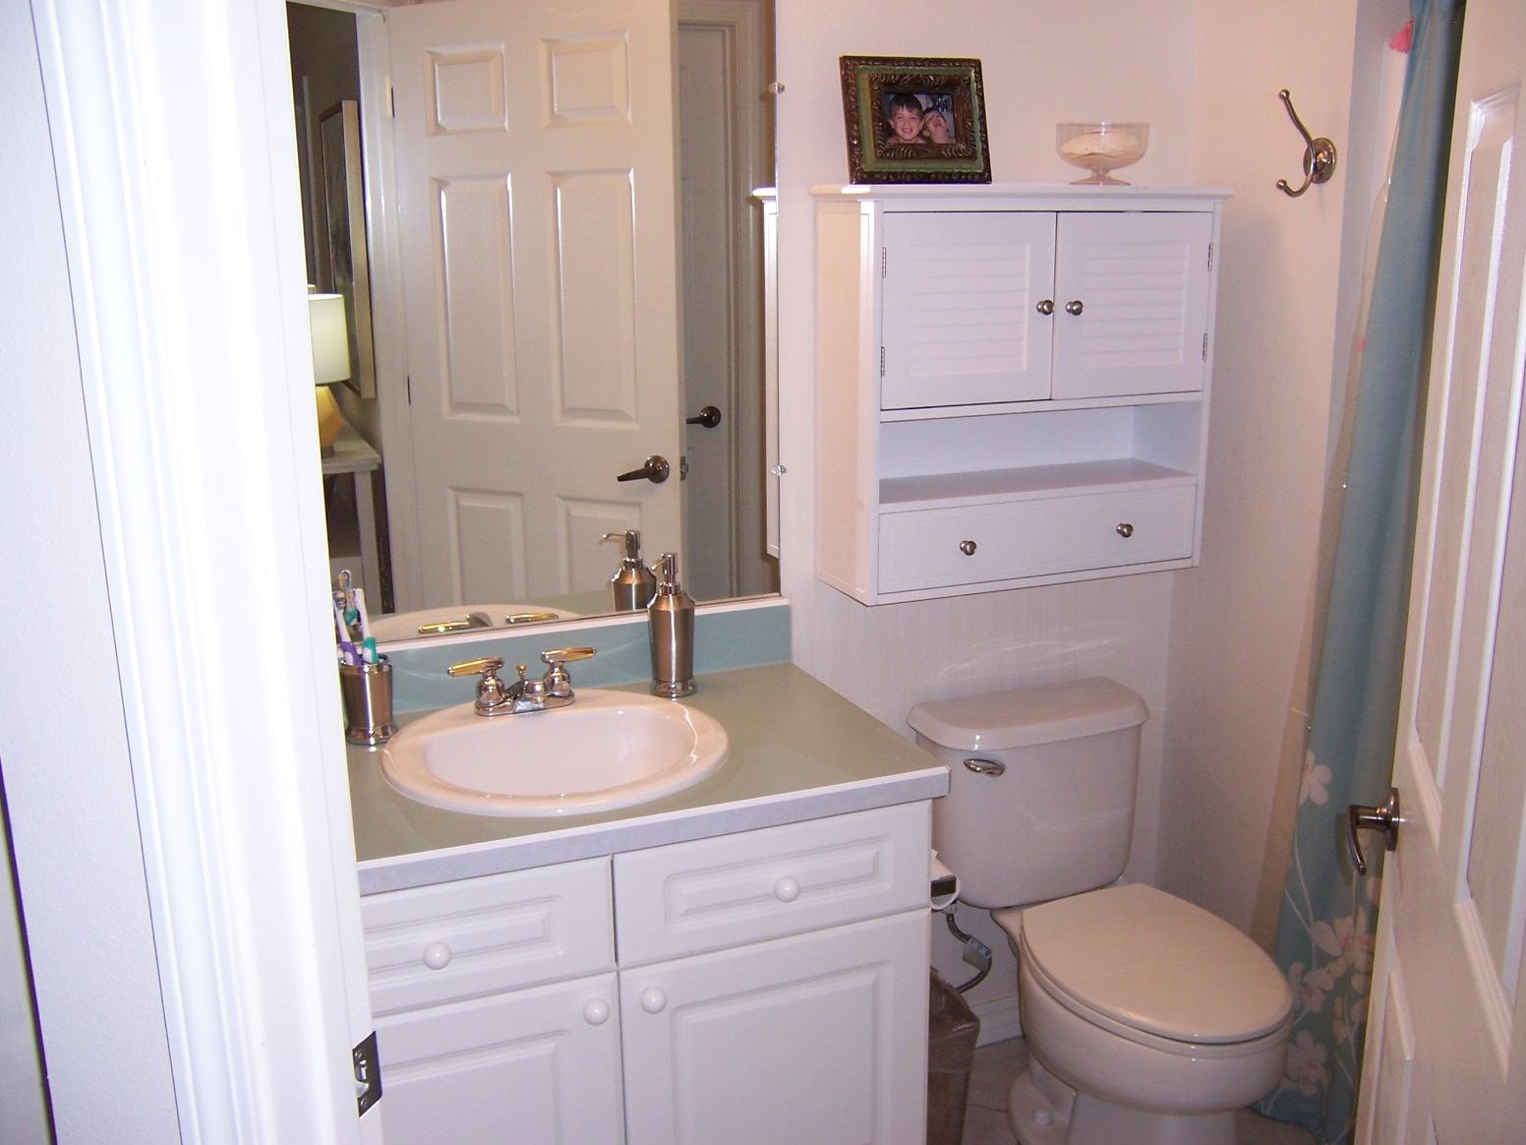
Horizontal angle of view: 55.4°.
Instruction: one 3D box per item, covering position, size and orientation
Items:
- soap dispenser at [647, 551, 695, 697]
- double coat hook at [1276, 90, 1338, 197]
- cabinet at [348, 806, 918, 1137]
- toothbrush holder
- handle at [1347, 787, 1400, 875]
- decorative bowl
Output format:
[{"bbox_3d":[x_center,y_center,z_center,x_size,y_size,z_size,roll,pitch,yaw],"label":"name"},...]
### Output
[{"bbox_3d":[-0.148,0.083,2.248,0.073,0.220,0.091,5,14,25],"label":"soap dispenser"},{"bbox_3d":[0.822,-0.658,2.237,0.092,0.158,0.069,-6,14,-21],"label":"double coat hook"},{"bbox_3d":[-0.282,0.662,2.120,0.881,0.766,0.561,-6,14,-21],"label":"cabinet"},{"bbox_3d":[-0.562,0.181,2.079,0.074,0.115,0.074,-6,14,-21],"label":"toothbrush holder"},{"bbox_3d":[0.583,0.244,1.389,0.051,0.065,0.124,4,14,19],"label":"handle"},{"bbox_3d":[0.549,-0.675,2.351,0.149,0.096,0.149,-1,13,0],"label":"decorative bowl"}]

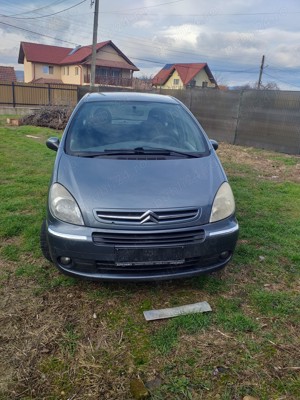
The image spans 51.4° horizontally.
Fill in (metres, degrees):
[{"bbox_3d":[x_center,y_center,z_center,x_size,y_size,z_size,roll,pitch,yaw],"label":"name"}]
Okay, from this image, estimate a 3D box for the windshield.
[{"bbox_3d":[-0.142,-0.787,3.399,1.490,0.500,0.980,-1,19,-8],"label":"windshield"}]

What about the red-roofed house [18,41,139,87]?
[{"bbox_3d":[-11.300,-19.200,48.100,13.700,8.500,13.300,-12,23,-34],"label":"red-roofed house"}]

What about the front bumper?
[{"bbox_3d":[-0.027,0.377,2.666,1.700,0.440,0.550,-1,19,-8],"label":"front bumper"}]

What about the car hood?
[{"bbox_3d":[-0.050,-0.112,2.784,1.520,0.440,0.970,-1,19,-8],"label":"car hood"}]

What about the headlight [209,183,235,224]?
[{"bbox_3d":[0.627,0.007,2.752,0.330,0.270,0.460,-1,19,-8],"label":"headlight"}]

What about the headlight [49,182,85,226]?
[{"bbox_3d":[-0.692,0.028,2.579,0.330,0.270,0.460,-1,19,-8],"label":"headlight"}]

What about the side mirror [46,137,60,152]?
[{"bbox_3d":[-1.038,-0.629,3.463,0.205,0.170,0.150,-1,19,-8],"label":"side mirror"}]

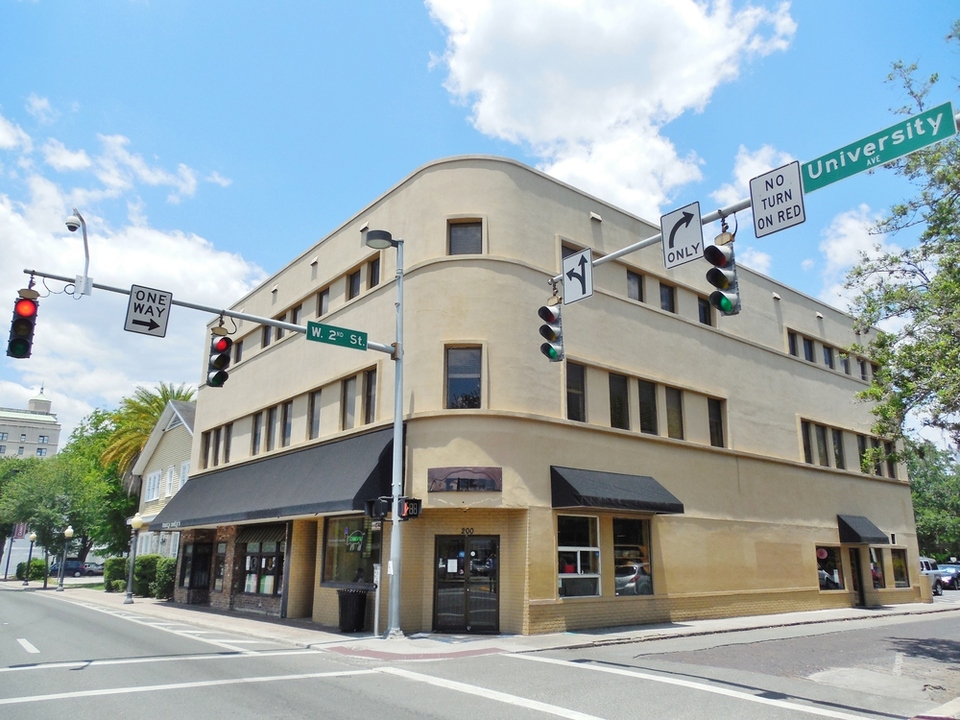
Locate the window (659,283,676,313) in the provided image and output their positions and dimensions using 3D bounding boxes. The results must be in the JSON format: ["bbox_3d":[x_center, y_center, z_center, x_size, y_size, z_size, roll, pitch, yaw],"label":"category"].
[{"bbox_3d":[5.908,-1.911,21.811,0.900,0.930,0.150,13,-20,-37],"label":"window"}]

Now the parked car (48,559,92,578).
[{"bbox_3d":[-36.653,18.298,60.918,4.400,1.660,1.800,13,-20,-37],"label":"parked car"}]

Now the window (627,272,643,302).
[{"bbox_3d":[4.668,-2.218,20.714,0.780,0.920,0.120,13,-20,-37],"label":"window"}]

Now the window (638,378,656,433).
[{"bbox_3d":[4.830,1.367,19.828,0.800,1.540,0.120,13,-20,-37],"label":"window"}]

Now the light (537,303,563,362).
[{"bbox_3d":[1.271,-0.487,12.503,0.420,1.060,0.350,9,-18,-30],"label":"light"}]

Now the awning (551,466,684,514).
[{"bbox_3d":[3.536,3.289,17.453,3.892,1.033,0.973,13,-20,-37],"label":"awning"}]

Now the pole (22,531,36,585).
[{"bbox_3d":[-27.045,11.993,41.724,0.420,3.070,0.420,13,-20,-37],"label":"pole"}]

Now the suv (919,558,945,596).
[{"bbox_3d":[20.303,10.331,33.121,4.400,1.770,1.820,13,-20,-37],"label":"suv"}]

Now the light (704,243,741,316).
[{"bbox_3d":[3.560,-1.185,10.170,0.380,1.050,0.350,13,-20,-36],"label":"light"}]

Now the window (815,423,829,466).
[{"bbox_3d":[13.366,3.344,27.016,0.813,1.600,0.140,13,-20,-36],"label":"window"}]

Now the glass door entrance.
[{"bbox_3d":[-0.318,5.181,16.107,1.525,2.157,0.100,-1,-16,6],"label":"glass door entrance"}]

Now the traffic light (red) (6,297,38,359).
[{"bbox_3d":[-7.744,-0.559,11.769,0.350,1.060,0.400,13,-20,-37],"label":"traffic light (red)"}]

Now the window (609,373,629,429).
[{"bbox_3d":[3.858,1.148,19.073,0.800,1.540,0.120,13,-20,-37],"label":"window"}]

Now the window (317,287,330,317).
[{"bbox_3d":[-4.996,-1.834,22.133,0.120,0.920,0.780,13,-20,-37],"label":"window"}]

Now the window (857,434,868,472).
[{"bbox_3d":[15.457,3.838,27.971,0.863,1.505,0.120,13,-20,-37],"label":"window"}]

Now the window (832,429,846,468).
[{"bbox_3d":[13.852,3.456,26.742,0.863,1.505,0.120,13,-20,-37],"label":"window"}]

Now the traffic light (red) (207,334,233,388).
[{"bbox_3d":[-5.186,-0.001,13.762,0.350,1.060,0.400,13,-20,-37],"label":"traffic light (red)"}]

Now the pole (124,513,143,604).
[{"bbox_3d":[-12.938,7.413,25.943,0.381,3.210,0.381,13,-20,-37],"label":"pole"}]

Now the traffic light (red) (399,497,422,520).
[{"bbox_3d":[-1.581,3.389,15.768,0.451,0.451,0.281,13,-20,-37],"label":"traffic light (red)"}]

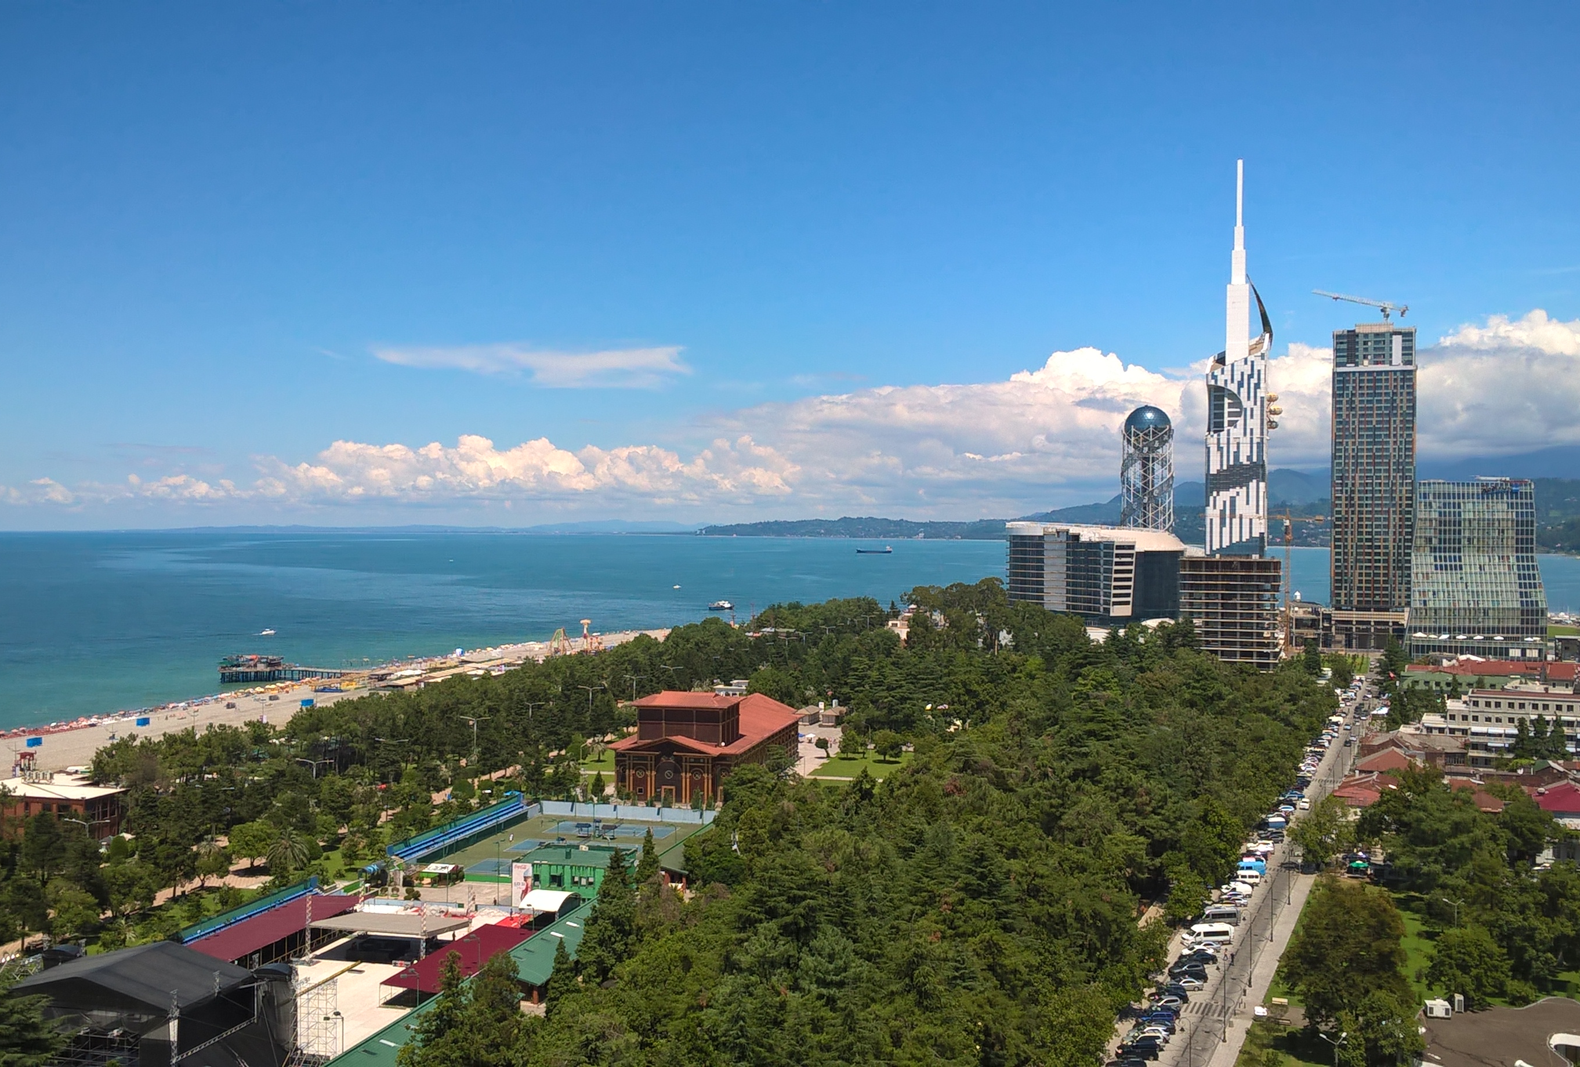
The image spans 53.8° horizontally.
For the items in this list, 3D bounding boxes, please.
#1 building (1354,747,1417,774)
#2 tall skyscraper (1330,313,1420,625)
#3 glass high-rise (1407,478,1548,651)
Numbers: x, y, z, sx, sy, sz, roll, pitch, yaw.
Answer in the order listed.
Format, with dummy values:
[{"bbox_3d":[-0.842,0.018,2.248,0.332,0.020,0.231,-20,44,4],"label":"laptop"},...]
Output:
[{"bbox_3d":[133.000,52.585,346.000,14.000,9.500,13.500,0,0,23],"label":"building"},{"bbox_3d":[290.000,-22.908,774.000,38.000,160.000,29.000,0,0,23],"label":"tall skyscraper"},{"bbox_3d":[299.500,16.865,680.000,53.000,81.000,28.000,0,0,17],"label":"glass high-rise"}]

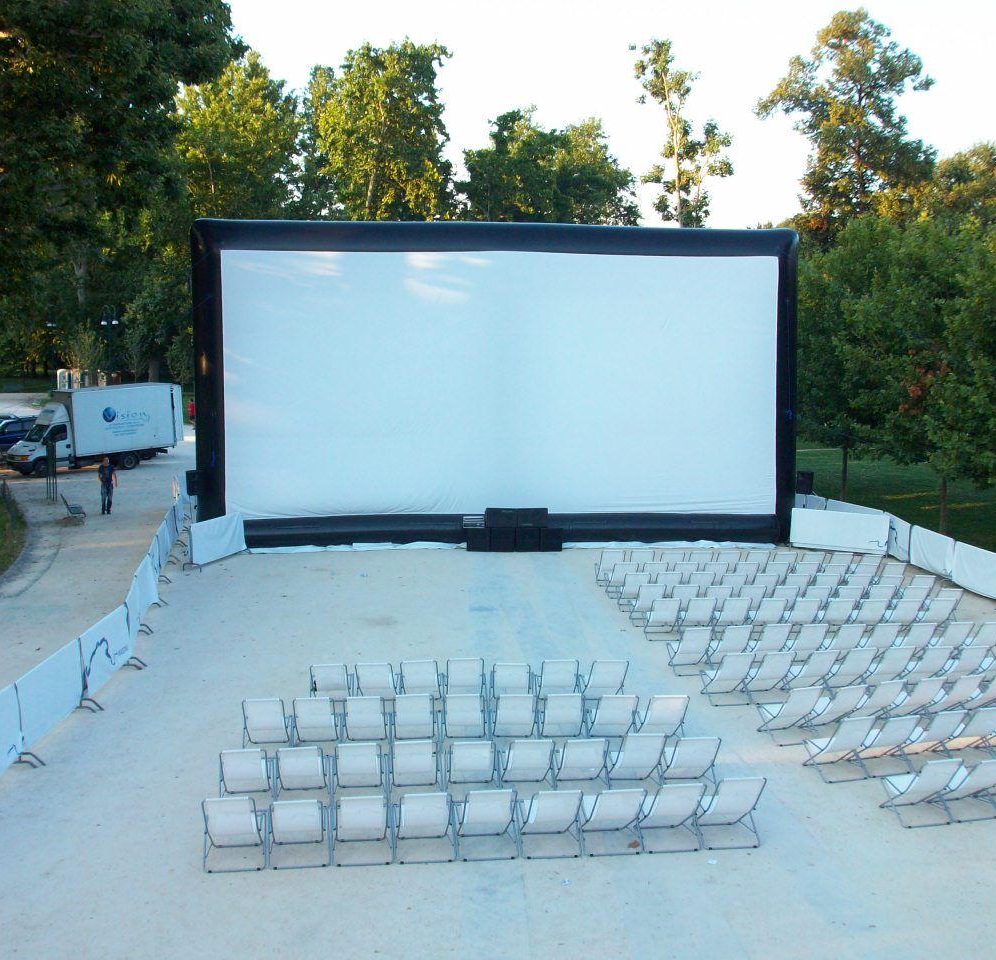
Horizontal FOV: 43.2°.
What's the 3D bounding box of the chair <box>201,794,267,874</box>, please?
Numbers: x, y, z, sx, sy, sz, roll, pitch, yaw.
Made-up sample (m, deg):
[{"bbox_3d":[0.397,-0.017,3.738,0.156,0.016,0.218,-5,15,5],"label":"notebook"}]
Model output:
[{"bbox_3d":[-2.780,3.610,13.241,0.640,0.889,0.946,-1,7,-7],"label":"chair"}]

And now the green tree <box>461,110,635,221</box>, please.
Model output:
[{"bbox_3d":[2.896,-12.264,74.085,11.000,18.519,11.000,0,7,0],"label":"green tree"}]

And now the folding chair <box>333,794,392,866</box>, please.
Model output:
[{"bbox_3d":[-1.358,3.395,12.543,0.600,0.802,0.874,-1,6,-8],"label":"folding chair"}]

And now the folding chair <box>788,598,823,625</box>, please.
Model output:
[{"bbox_3d":[5.463,2.466,22.795,0.615,0.819,0.849,0,6,-5],"label":"folding chair"}]

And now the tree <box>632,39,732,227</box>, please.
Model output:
[{"bbox_3d":[10.718,-14.198,73.853,6.300,22.720,6.300,1,7,0],"label":"tree"}]

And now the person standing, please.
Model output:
[{"bbox_3d":[-12.310,0.180,39.474,0.520,1.760,0.340,-1,7,-11],"label":"person standing"}]

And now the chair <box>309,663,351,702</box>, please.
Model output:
[{"bbox_3d":[-2.444,3.018,18.456,0.640,0.875,0.949,0,7,-2],"label":"chair"}]

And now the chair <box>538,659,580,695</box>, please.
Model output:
[{"bbox_3d":[0.873,2.913,18.259,0.615,0.819,0.849,0,6,-2],"label":"chair"}]

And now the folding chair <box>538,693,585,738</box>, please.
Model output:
[{"bbox_3d":[0.823,3.022,16.004,0.600,0.802,0.874,0,6,-2],"label":"folding chair"}]

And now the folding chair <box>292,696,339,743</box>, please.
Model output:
[{"bbox_3d":[-2.473,3.274,17.106,0.636,0.857,0.887,0,7,-4],"label":"folding chair"}]

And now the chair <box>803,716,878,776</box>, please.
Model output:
[{"bbox_3d":[4.373,3.370,16.110,0.625,0.854,0.890,-2,7,-17],"label":"chair"}]

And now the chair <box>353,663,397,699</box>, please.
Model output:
[{"bbox_3d":[-1.819,2.976,18.344,0.621,0.838,0.930,-1,6,-7],"label":"chair"}]

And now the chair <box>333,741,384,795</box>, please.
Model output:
[{"bbox_3d":[-1.689,3.493,15.321,0.636,0.848,0.899,0,7,-5],"label":"chair"}]

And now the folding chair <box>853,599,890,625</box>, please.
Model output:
[{"bbox_3d":[6.415,2.394,21.827,0.600,0.802,0.874,0,6,-4],"label":"folding chair"}]

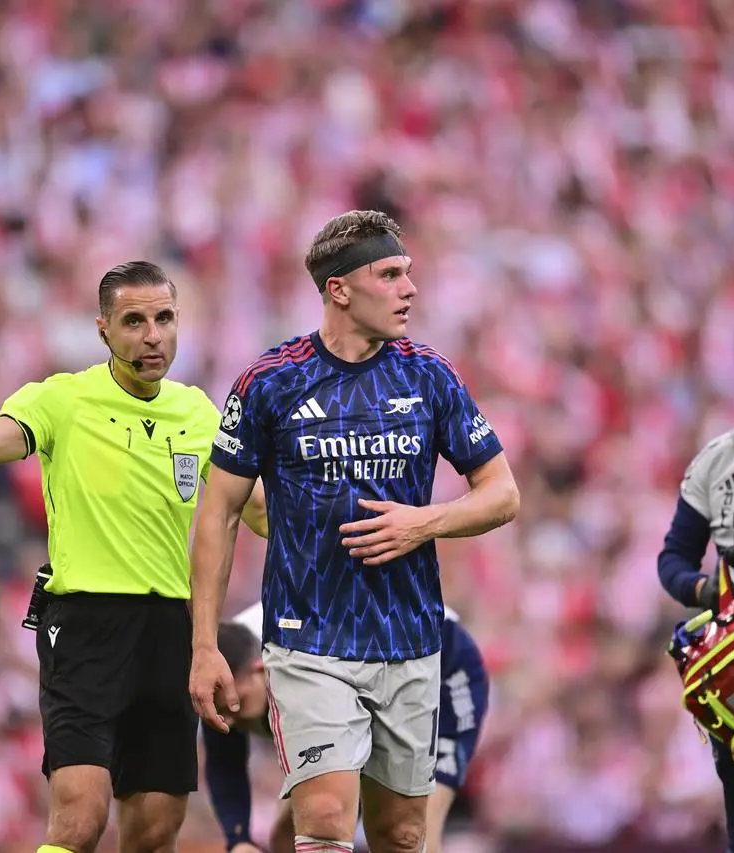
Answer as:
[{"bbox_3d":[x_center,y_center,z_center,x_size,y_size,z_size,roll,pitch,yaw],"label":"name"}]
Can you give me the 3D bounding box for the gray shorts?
[{"bbox_3d":[-0.034,0.603,30.950,0.400,0.420,0.300,0,0,-16],"label":"gray shorts"}]

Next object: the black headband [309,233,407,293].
[{"bbox_3d":[-0.018,-0.356,30.900,0.205,0.075,0.170,-24,-12,28],"label":"black headband"}]

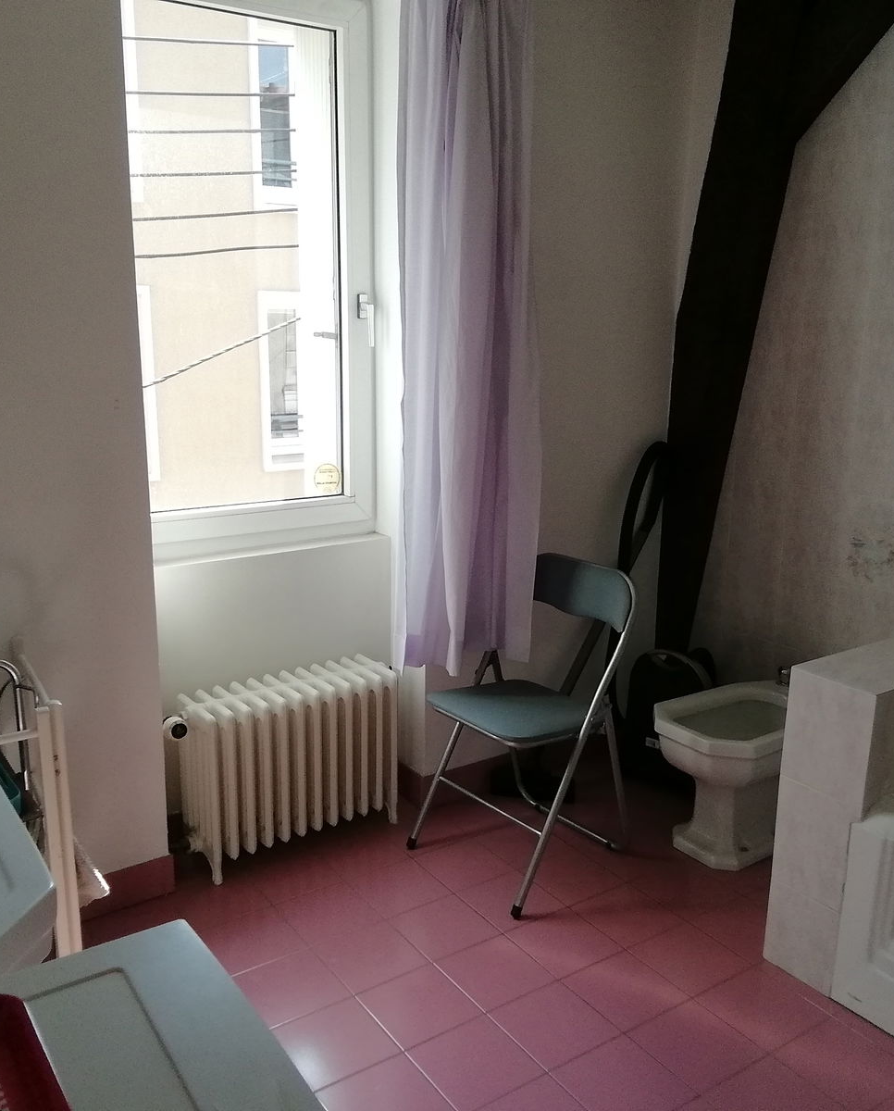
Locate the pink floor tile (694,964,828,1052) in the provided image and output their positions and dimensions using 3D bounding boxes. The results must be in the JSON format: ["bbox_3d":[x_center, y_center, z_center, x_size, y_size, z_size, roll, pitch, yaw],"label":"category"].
[{"bbox_3d":[0.664,0.957,2.168,0.198,0.010,0.198,-9,17,-33],"label":"pink floor tile"}]

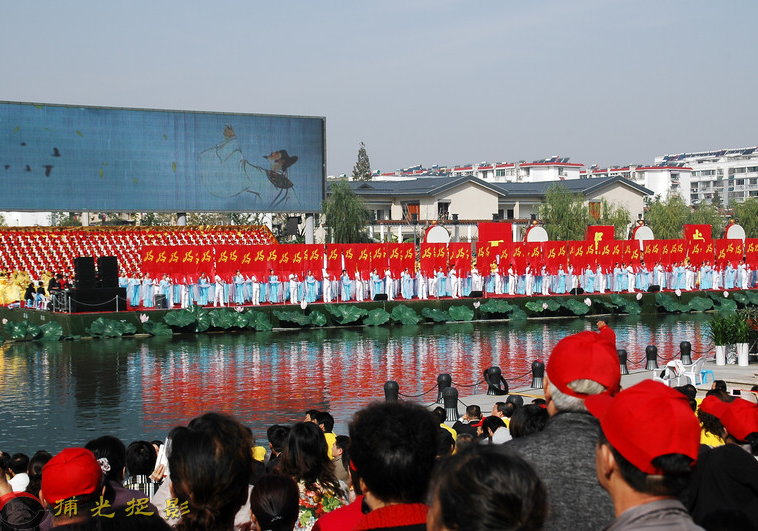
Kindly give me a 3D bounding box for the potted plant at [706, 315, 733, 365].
[{"bbox_3d":[11.761,2.624,48.500,0.850,1.728,0.800,0,2,0],"label":"potted plant"}]

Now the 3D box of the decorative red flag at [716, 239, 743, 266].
[{"bbox_3d":[21.311,-0.745,85.000,2.070,1.790,0.150,-1,2,-23],"label":"decorative red flag"}]

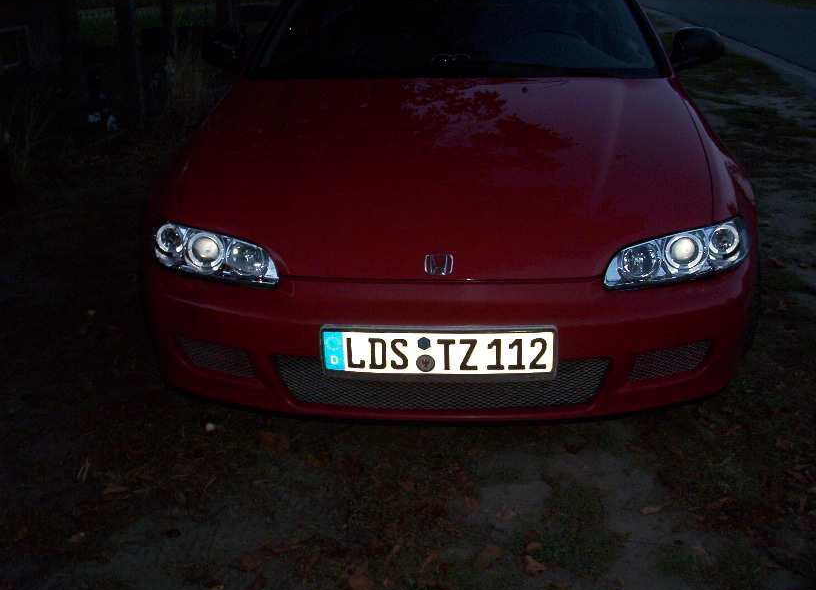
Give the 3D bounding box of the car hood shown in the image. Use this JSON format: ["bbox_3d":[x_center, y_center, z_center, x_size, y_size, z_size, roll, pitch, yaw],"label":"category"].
[{"bbox_3d":[0.109,-0.360,2.539,1.400,0.330,1.030,0,22,5],"label":"car hood"}]

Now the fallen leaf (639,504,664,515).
[{"bbox_3d":[0.563,0.495,2.127,0.064,0.018,0.021,-11,23,-24],"label":"fallen leaf"}]

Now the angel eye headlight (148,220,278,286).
[{"bbox_3d":[-0.478,-0.115,2.255,0.385,0.125,0.280,0,22,5],"label":"angel eye headlight"}]

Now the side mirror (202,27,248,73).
[{"bbox_3d":[-0.644,-0.878,3.308,0.180,0.140,0.120,1,21,4],"label":"side mirror"}]

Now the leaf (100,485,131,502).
[{"bbox_3d":[-0.703,0.478,2.213,0.065,0.018,0.053,-13,24,-29],"label":"leaf"}]

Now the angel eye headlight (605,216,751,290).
[{"bbox_3d":[0.639,-0.105,2.166,0.385,0.125,0.280,0,22,5],"label":"angel eye headlight"}]

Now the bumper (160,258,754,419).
[{"bbox_3d":[0.085,0.073,2.292,1.650,0.385,0.470,1,21,4],"label":"bumper"}]

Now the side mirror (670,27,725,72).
[{"bbox_3d":[1.022,-0.876,3.272,0.190,0.145,0.125,0,22,5],"label":"side mirror"}]

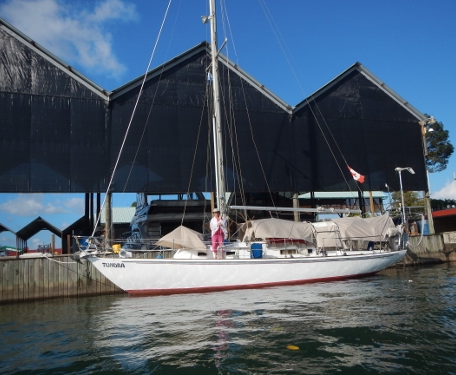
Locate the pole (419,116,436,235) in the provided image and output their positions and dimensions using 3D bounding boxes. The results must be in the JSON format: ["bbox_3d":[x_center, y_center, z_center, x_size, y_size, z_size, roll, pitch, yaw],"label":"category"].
[{"bbox_3d":[10.130,-0.599,20.200,0.606,5.808,0.404,-2,-6,0],"label":"pole"}]

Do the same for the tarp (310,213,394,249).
[{"bbox_3d":[4.969,1.697,16.009,2.626,1.293,1.919,0,-6,-19],"label":"tarp"}]

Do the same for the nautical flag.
[{"bbox_3d":[5.191,-0.543,16.311,0.626,0.657,0.151,0,-6,-19],"label":"nautical flag"}]

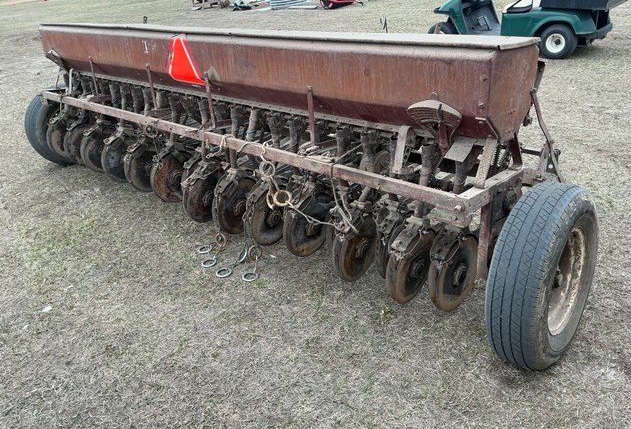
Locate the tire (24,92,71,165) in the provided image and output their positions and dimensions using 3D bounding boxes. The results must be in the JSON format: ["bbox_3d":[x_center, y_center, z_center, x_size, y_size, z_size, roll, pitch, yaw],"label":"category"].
[{"bbox_3d":[-2.182,-0.782,4.538,0.215,0.740,0.740,18,35,37],"label":"tire"}]

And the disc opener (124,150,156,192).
[{"bbox_3d":[-1.165,-0.317,3.592,0.090,0.345,0.345,19,35,38],"label":"disc opener"}]

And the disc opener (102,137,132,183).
[{"bbox_3d":[-1.393,-0.407,3.773,0.090,0.345,0.345,19,35,38],"label":"disc opener"}]

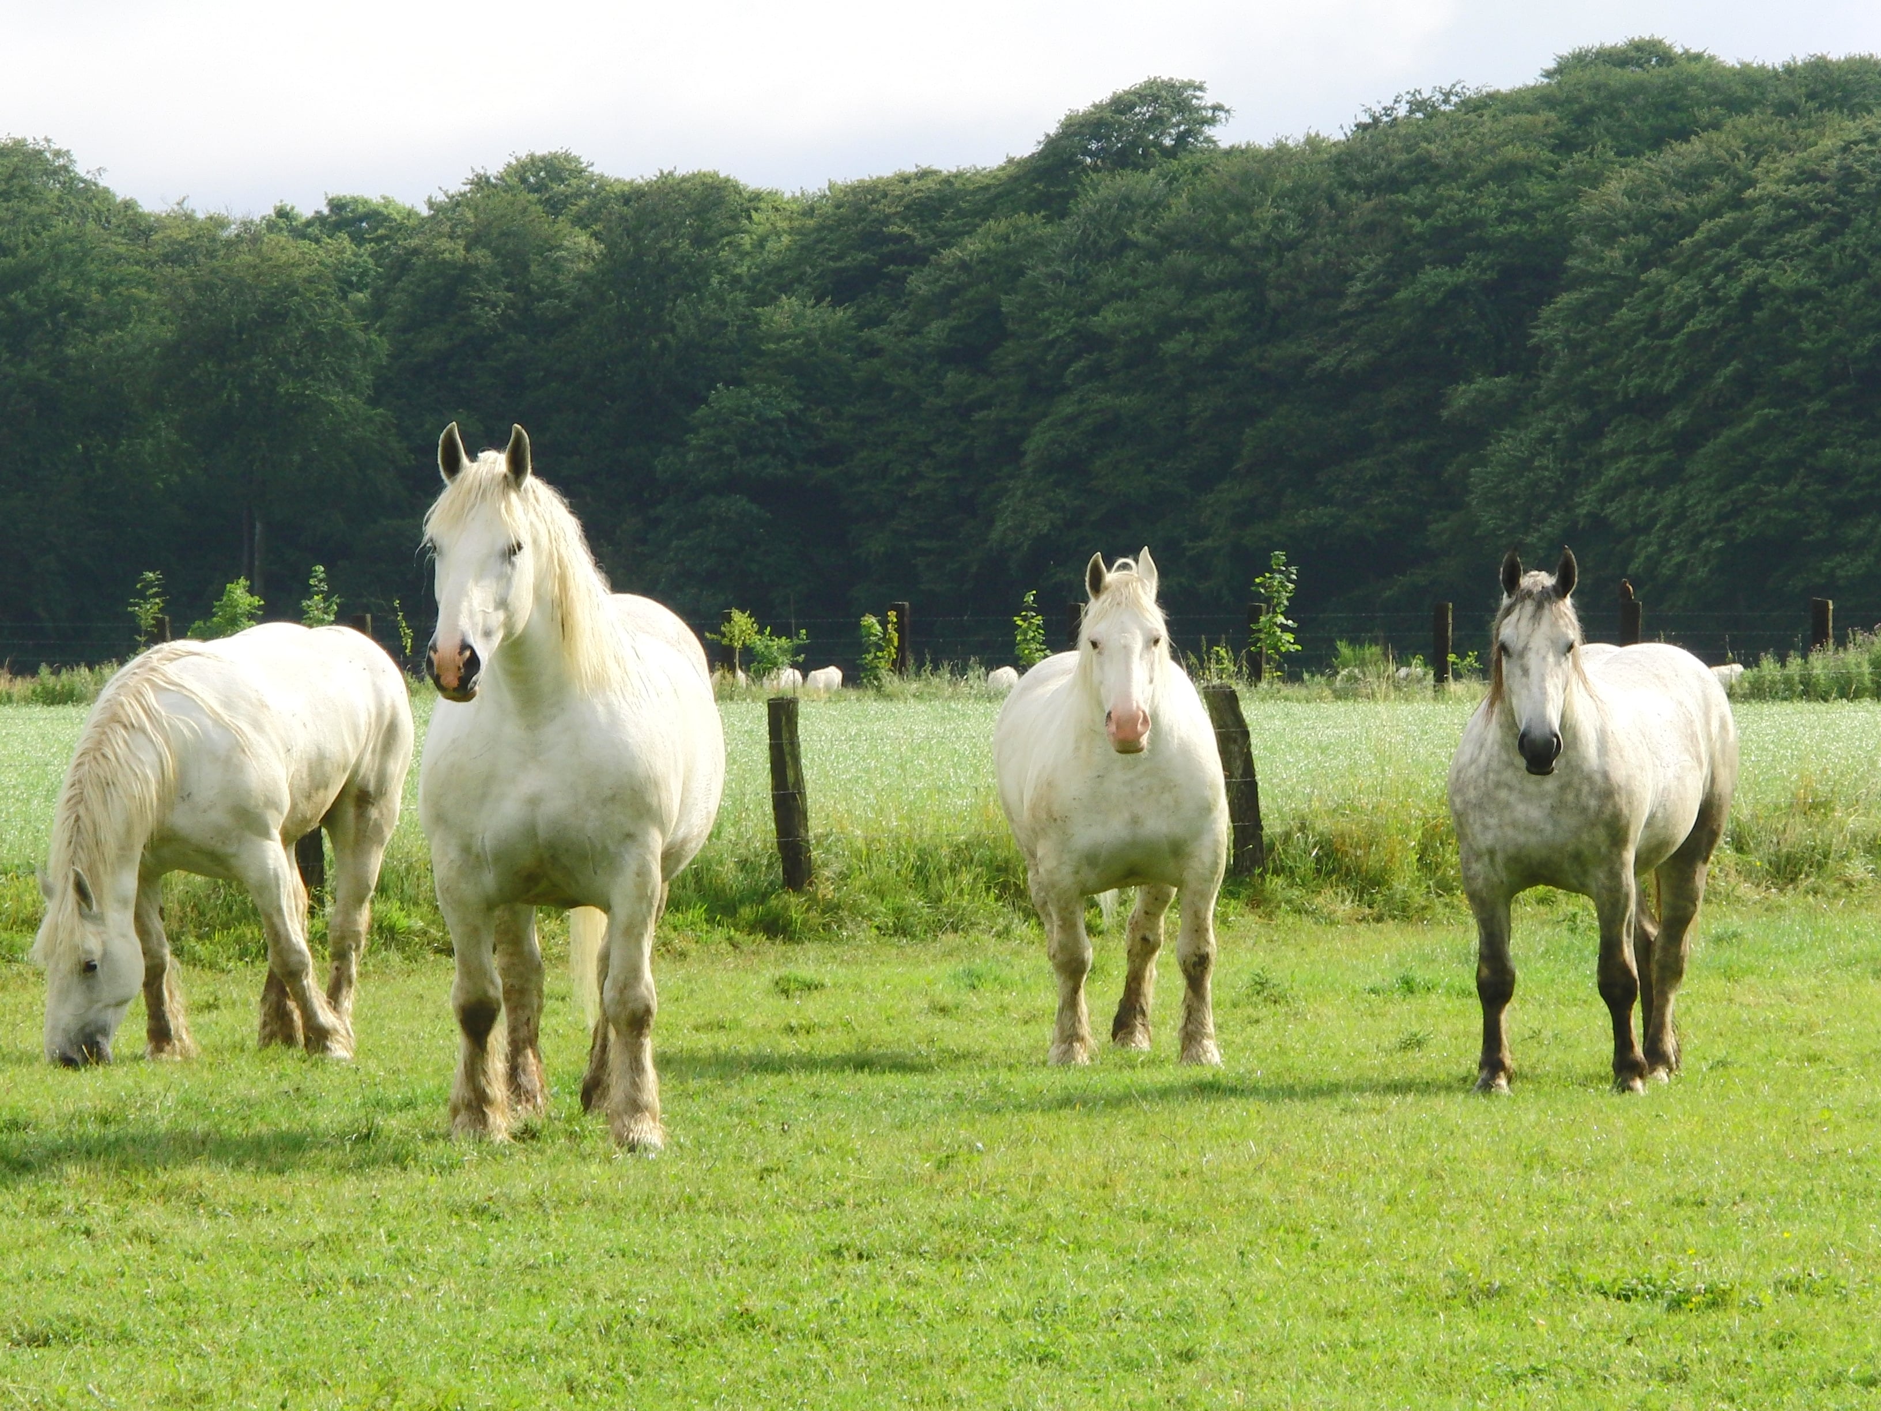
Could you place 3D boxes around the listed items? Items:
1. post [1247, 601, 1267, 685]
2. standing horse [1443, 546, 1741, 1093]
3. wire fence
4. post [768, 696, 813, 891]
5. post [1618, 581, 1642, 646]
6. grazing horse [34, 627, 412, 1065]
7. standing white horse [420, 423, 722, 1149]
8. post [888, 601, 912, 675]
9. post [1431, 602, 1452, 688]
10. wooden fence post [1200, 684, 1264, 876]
[{"bbox_3d":[3.830,-0.713,110.000,0.210,1.100,0.210,0,0,0],"label":"post"},{"bbox_3d":[2.320,0.405,32.200,0.750,1.890,2.400,0,0,14],"label":"standing horse"},{"bbox_3d":[-0.027,-0.721,110.000,22.800,1.080,0.200,0,0,0],"label":"wire fence"},{"bbox_3d":[-0.826,0.502,50.000,0.170,1.110,0.170,-4,0,0],"label":"post"},{"bbox_3d":[8.287,-0.750,109.000,0.220,1.130,0.220,0,0,0],"label":"post"},{"bbox_3d":[-2.600,0.510,33.200,0.780,1.580,2.400,0,0,22],"label":"grazing horse"},{"bbox_3d":[-1.130,0.242,28.200,0.760,2.180,2.400,0,0,8],"label":"standing white horse"},{"bbox_3d":[-0.490,-0.730,110.000,0.210,1.100,0.210,0,0,0],"label":"post"},{"bbox_3d":[6.083,-0.713,110.000,0.210,1.100,0.210,0,0,0],"label":"post"},{"bbox_3d":[1.656,0.442,51.000,0.180,1.130,0.180,-9,0,0],"label":"wooden fence post"}]

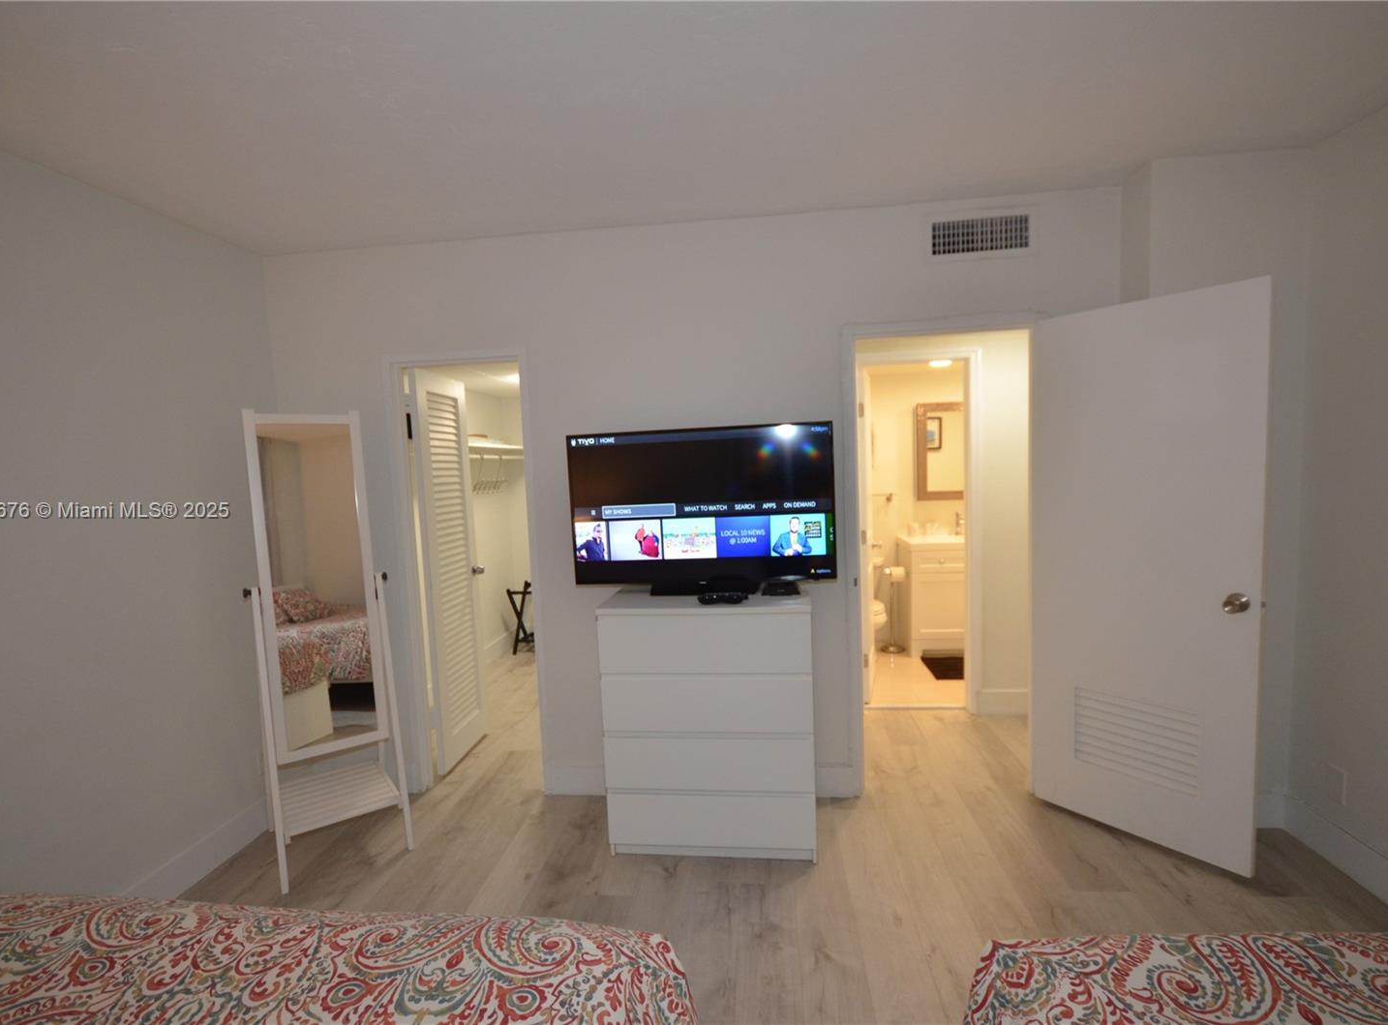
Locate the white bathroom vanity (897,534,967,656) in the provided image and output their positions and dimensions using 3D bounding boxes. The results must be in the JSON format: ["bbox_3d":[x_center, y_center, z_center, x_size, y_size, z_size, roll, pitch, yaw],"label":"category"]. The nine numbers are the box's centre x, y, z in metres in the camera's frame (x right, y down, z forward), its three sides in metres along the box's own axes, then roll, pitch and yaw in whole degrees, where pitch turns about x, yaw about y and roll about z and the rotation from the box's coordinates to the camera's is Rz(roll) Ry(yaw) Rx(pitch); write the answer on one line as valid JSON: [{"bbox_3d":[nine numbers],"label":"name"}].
[{"bbox_3d":[2.070,0.636,5.006,0.840,0.865,0.480,-2,5,6],"label":"white bathroom vanity"}]

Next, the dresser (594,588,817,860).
[{"bbox_3d":[0.074,0.838,2.687,0.800,1.000,0.480,-2,5,6],"label":"dresser"}]

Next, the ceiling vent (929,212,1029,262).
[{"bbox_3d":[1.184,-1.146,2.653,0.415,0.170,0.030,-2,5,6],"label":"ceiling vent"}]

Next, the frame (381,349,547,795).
[{"bbox_3d":[-1.057,0.308,3.062,0.690,2.085,0.120,-2,5,6],"label":"frame"}]

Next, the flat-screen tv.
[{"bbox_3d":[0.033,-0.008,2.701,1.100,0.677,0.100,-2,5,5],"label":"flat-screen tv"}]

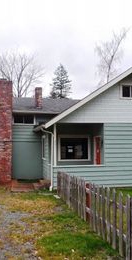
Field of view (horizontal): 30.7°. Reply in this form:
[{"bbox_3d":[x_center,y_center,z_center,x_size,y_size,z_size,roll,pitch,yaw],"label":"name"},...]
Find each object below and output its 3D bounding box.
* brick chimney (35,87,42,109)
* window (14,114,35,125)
[{"bbox_3d":[-1.671,-1.910,14.618,0.384,1.302,0.400,1,-3,-13],"label":"brick chimney"},{"bbox_3d":[-2.430,-0.616,14.081,1.267,0.633,0.120,1,-3,-13],"label":"window"}]

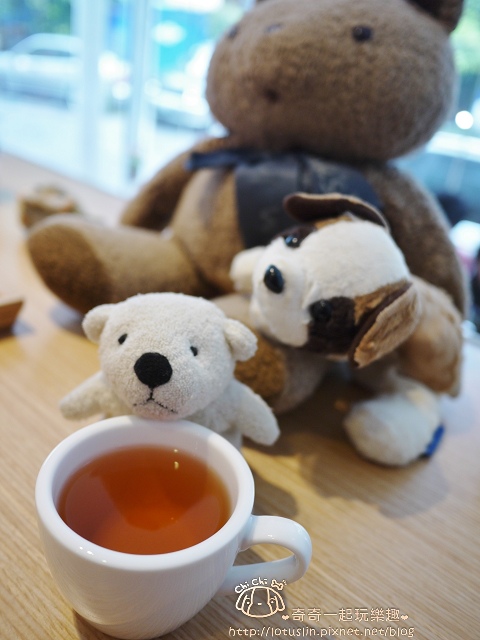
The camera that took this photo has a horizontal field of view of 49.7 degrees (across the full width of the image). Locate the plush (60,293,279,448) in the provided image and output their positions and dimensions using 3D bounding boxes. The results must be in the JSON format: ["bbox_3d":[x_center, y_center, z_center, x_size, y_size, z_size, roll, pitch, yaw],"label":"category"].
[{"bbox_3d":[-0.037,0.038,0.294,0.128,0.102,0.090,8,24,0],"label":"plush"}]

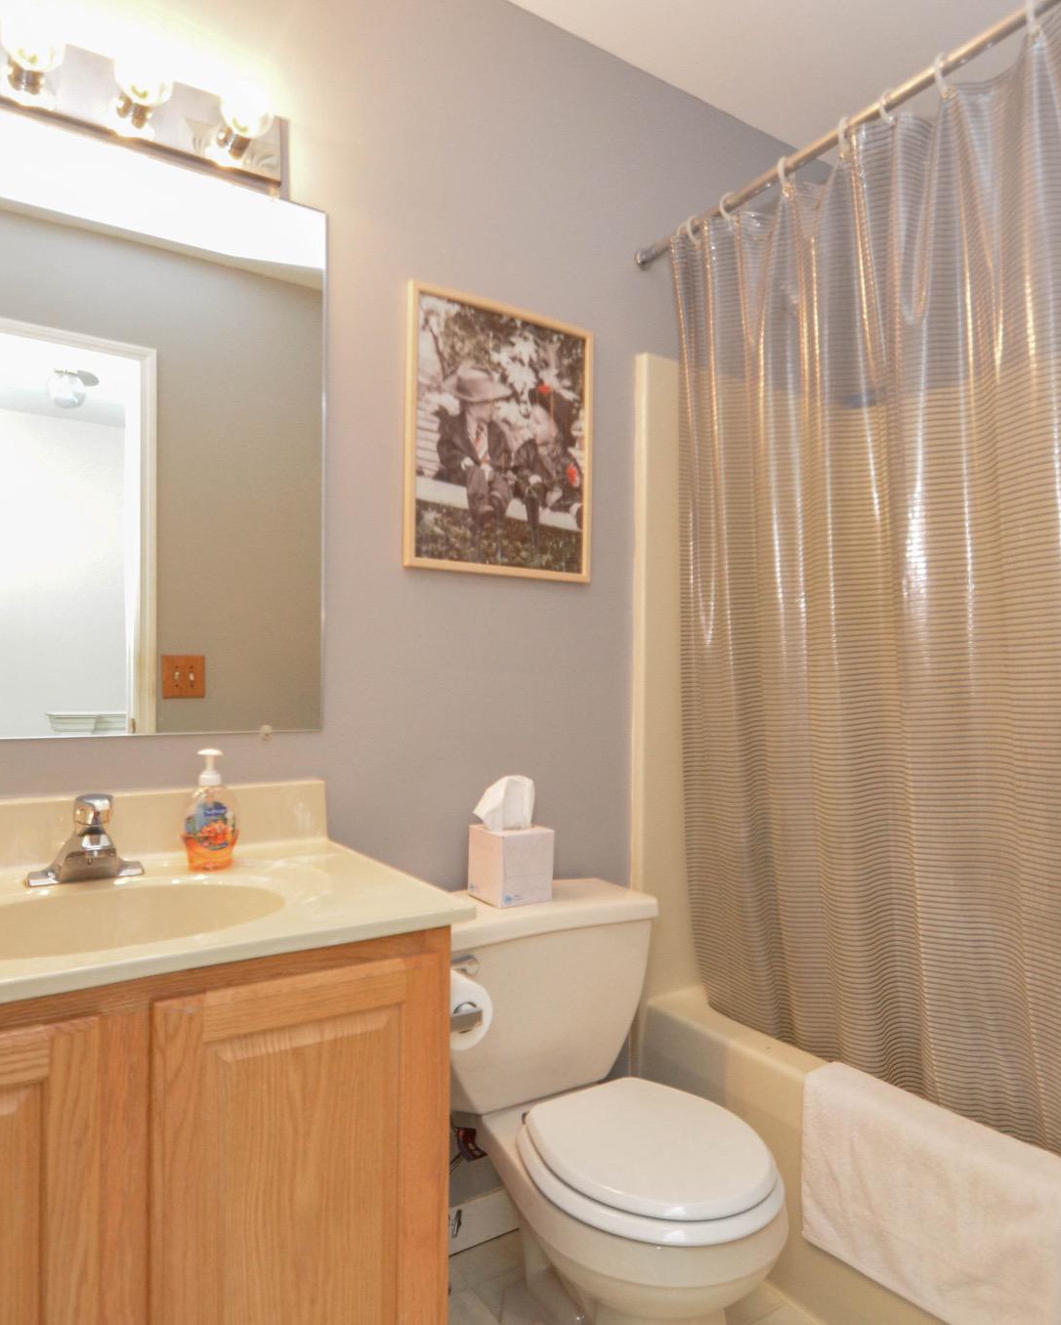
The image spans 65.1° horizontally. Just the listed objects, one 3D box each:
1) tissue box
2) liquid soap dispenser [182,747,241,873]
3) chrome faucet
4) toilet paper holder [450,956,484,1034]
[{"bbox_3d":[-0.035,0.385,1.586,0.116,0.129,0.110,1,-1,-32],"label":"tissue box"},{"bbox_3d":[-0.478,0.217,1.238,0.082,0.175,0.055,1,-1,-29],"label":"liquid soap dispenser"},{"bbox_3d":[-0.610,0.244,1.153,0.147,0.119,0.130,1,-1,-32],"label":"chrome faucet"},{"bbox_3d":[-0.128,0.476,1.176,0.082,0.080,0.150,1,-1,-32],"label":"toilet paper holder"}]

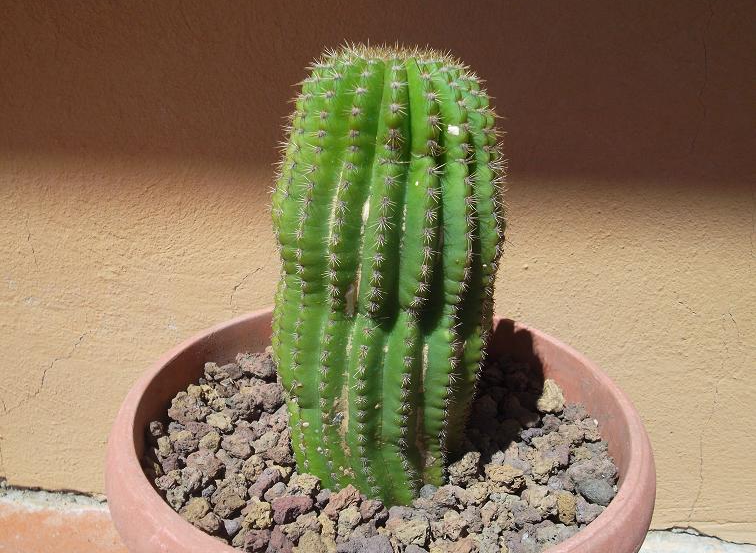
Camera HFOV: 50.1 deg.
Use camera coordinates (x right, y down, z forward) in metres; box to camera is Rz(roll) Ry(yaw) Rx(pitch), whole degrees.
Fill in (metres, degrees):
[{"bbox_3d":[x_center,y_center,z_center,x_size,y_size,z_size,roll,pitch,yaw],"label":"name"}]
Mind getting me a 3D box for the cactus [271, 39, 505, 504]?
[{"bbox_3d":[0.006,-0.003,0.515,0.145,0.271,0.145,2,24,0],"label":"cactus"}]

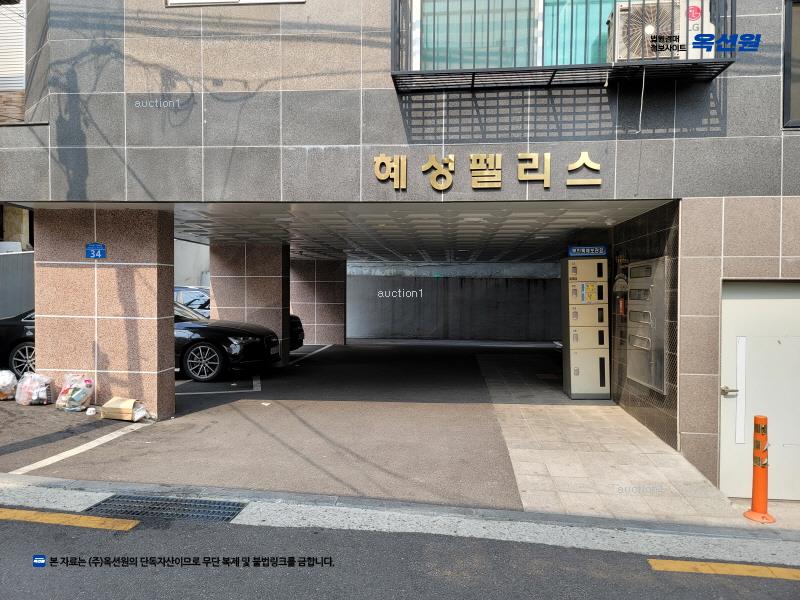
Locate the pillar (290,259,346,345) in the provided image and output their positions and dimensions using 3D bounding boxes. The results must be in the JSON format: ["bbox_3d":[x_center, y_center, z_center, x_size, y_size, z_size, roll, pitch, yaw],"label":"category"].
[{"bbox_3d":[-2.260,0.064,16.260,1.500,2.360,0.450,0,1,5],"label":"pillar"}]

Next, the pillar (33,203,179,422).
[{"bbox_3d":[-3.327,0.159,6.570,1.410,2.310,0.420,0,1,5],"label":"pillar"}]

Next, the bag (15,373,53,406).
[{"bbox_3d":[-3.977,0.969,6.270,0.380,0.360,0.320,0,1,5],"label":"bag"}]

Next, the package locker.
[{"bbox_3d":[2.700,0.414,8.400,0.540,1.960,0.500,0,1,3],"label":"package locker"}]

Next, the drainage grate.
[{"bbox_3d":[-1.680,1.525,4.190,1.050,0.050,0.370,0,1,5],"label":"drainage grate"}]

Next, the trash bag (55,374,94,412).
[{"bbox_3d":[-3.487,0.993,6.200,0.390,0.370,0.320,0,1,5],"label":"trash bag"}]

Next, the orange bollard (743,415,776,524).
[{"bbox_3d":[2.720,1.265,4.360,0.245,0.765,0.245,0,1,5],"label":"orange bollard"}]

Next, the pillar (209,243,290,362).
[{"bbox_3d":[-2.860,0.083,11.050,1.390,2.290,0.450,0,1,5],"label":"pillar"}]

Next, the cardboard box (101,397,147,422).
[{"bbox_3d":[-2.975,1.155,6.150,0.380,0.165,0.320,0,1,5],"label":"cardboard box"}]

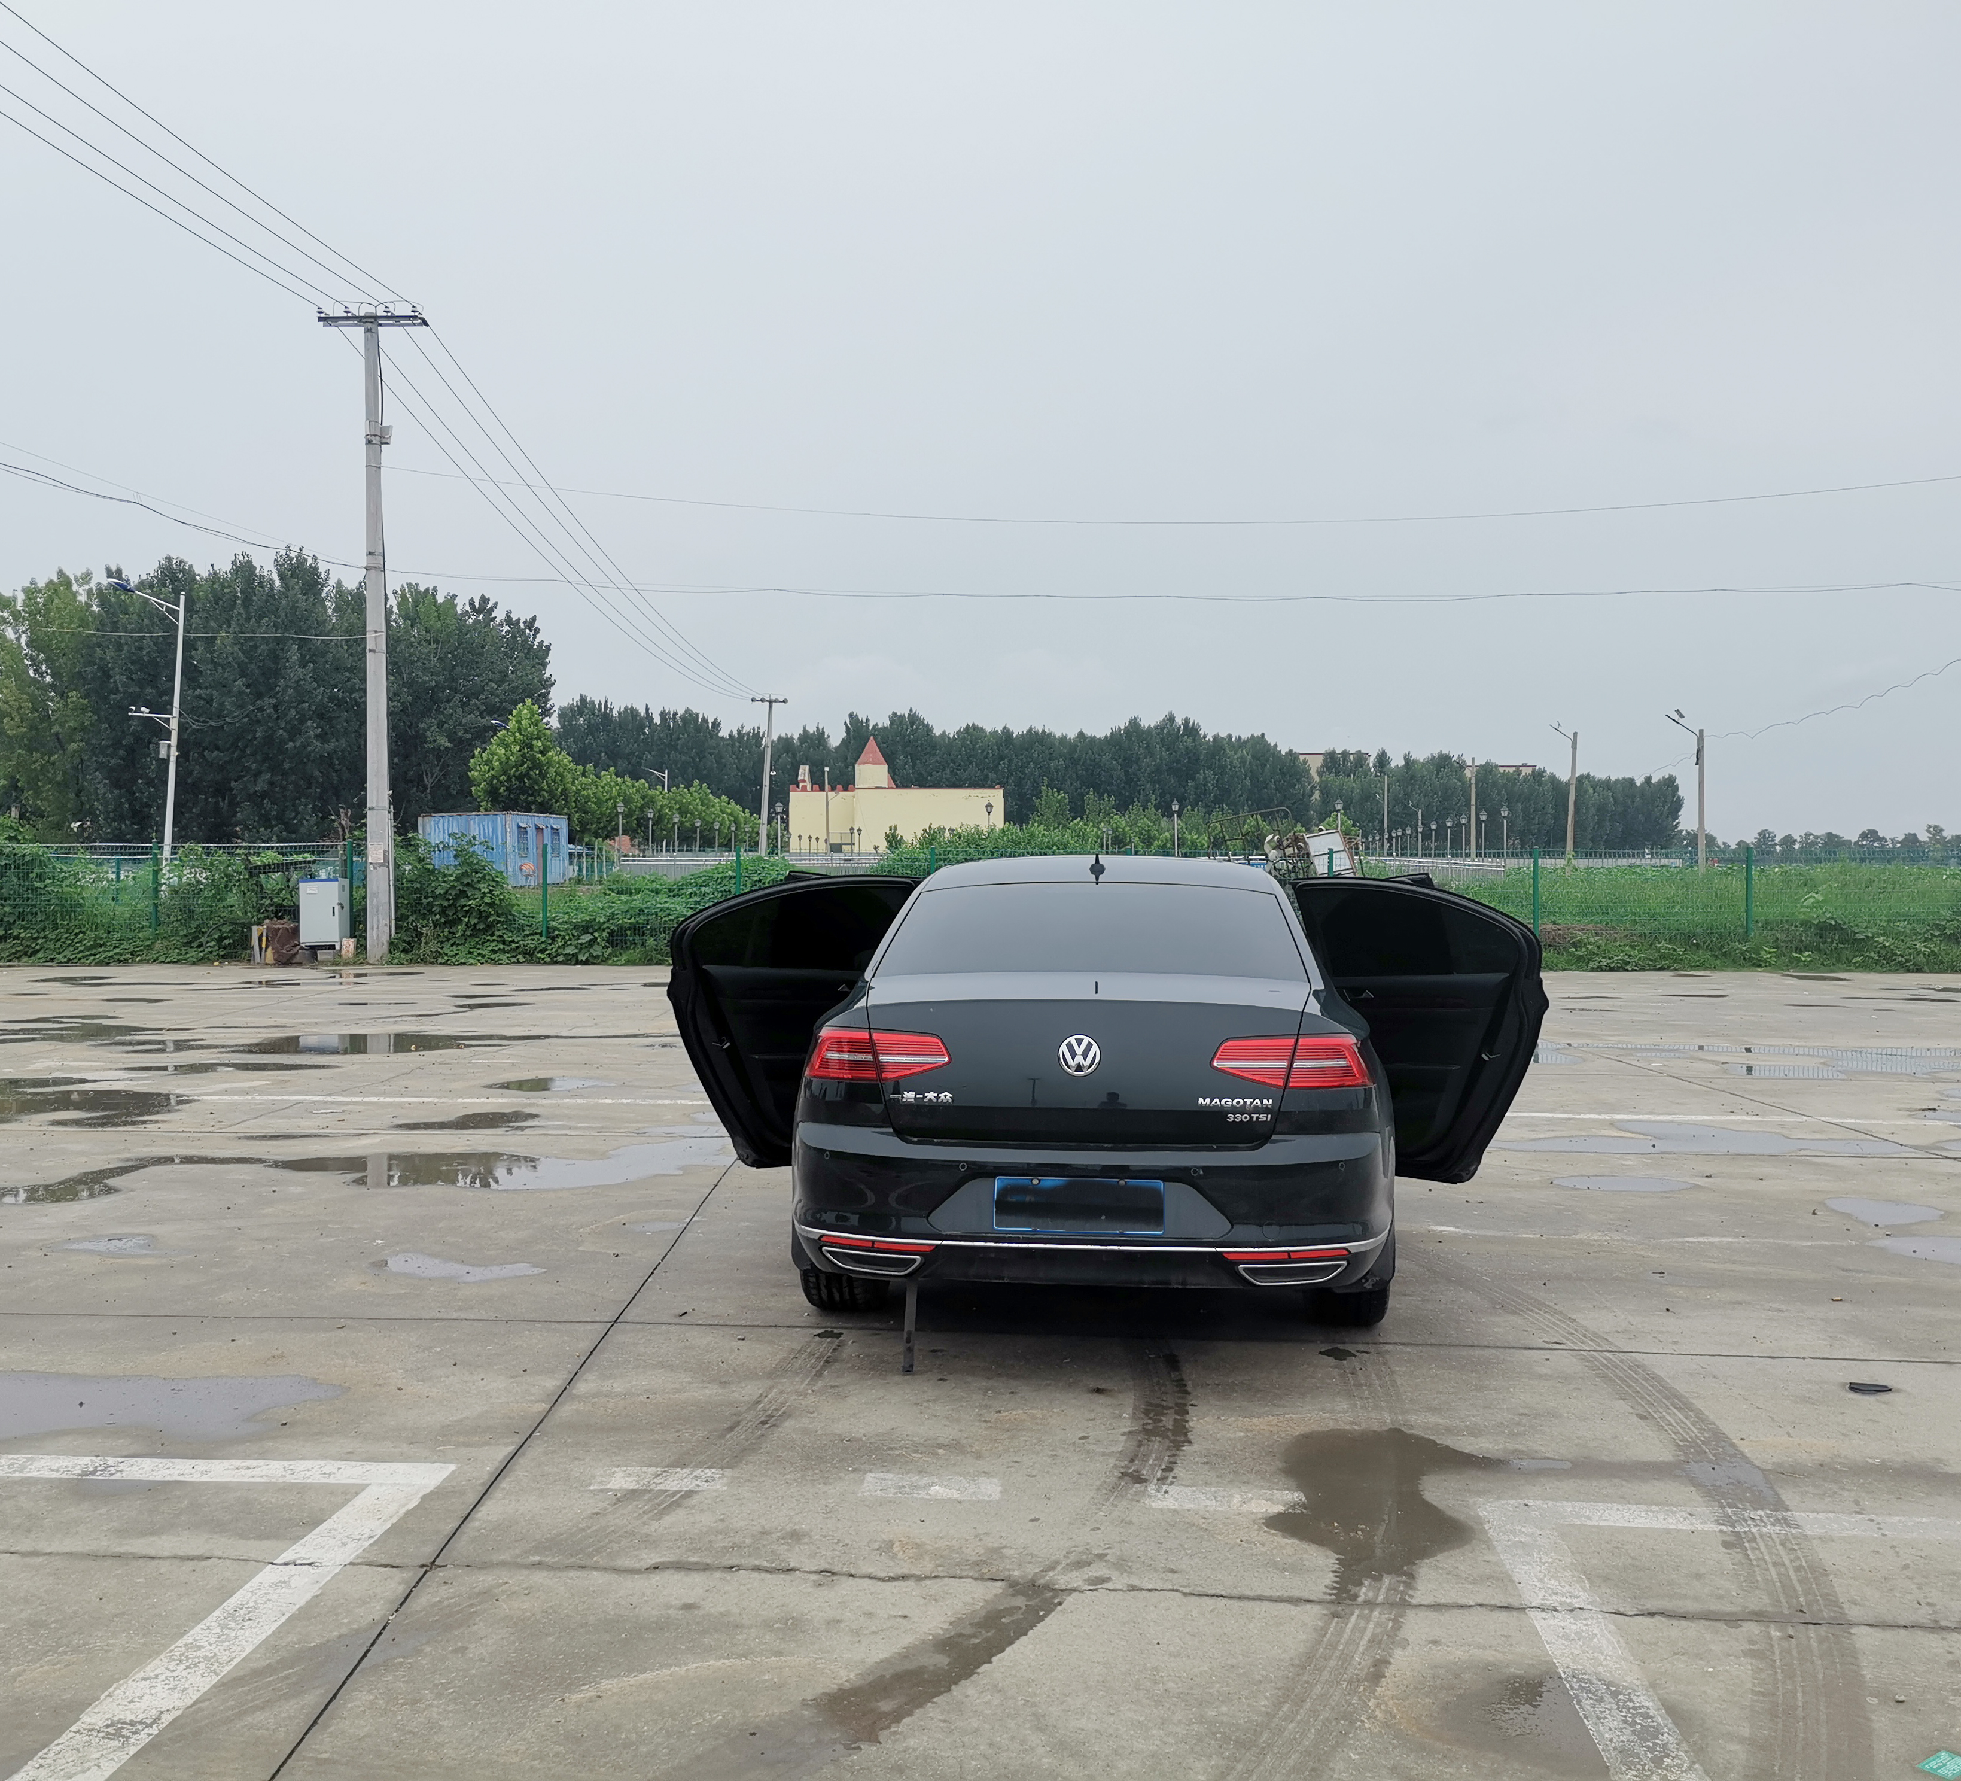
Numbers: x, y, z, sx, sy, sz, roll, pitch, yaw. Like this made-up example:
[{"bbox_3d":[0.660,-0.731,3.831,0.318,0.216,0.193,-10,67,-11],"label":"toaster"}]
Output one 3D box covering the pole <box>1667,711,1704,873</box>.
[{"bbox_3d":[25.915,-3.405,68.000,1.498,6.470,0.400,0,1,0],"label":"pole"}]

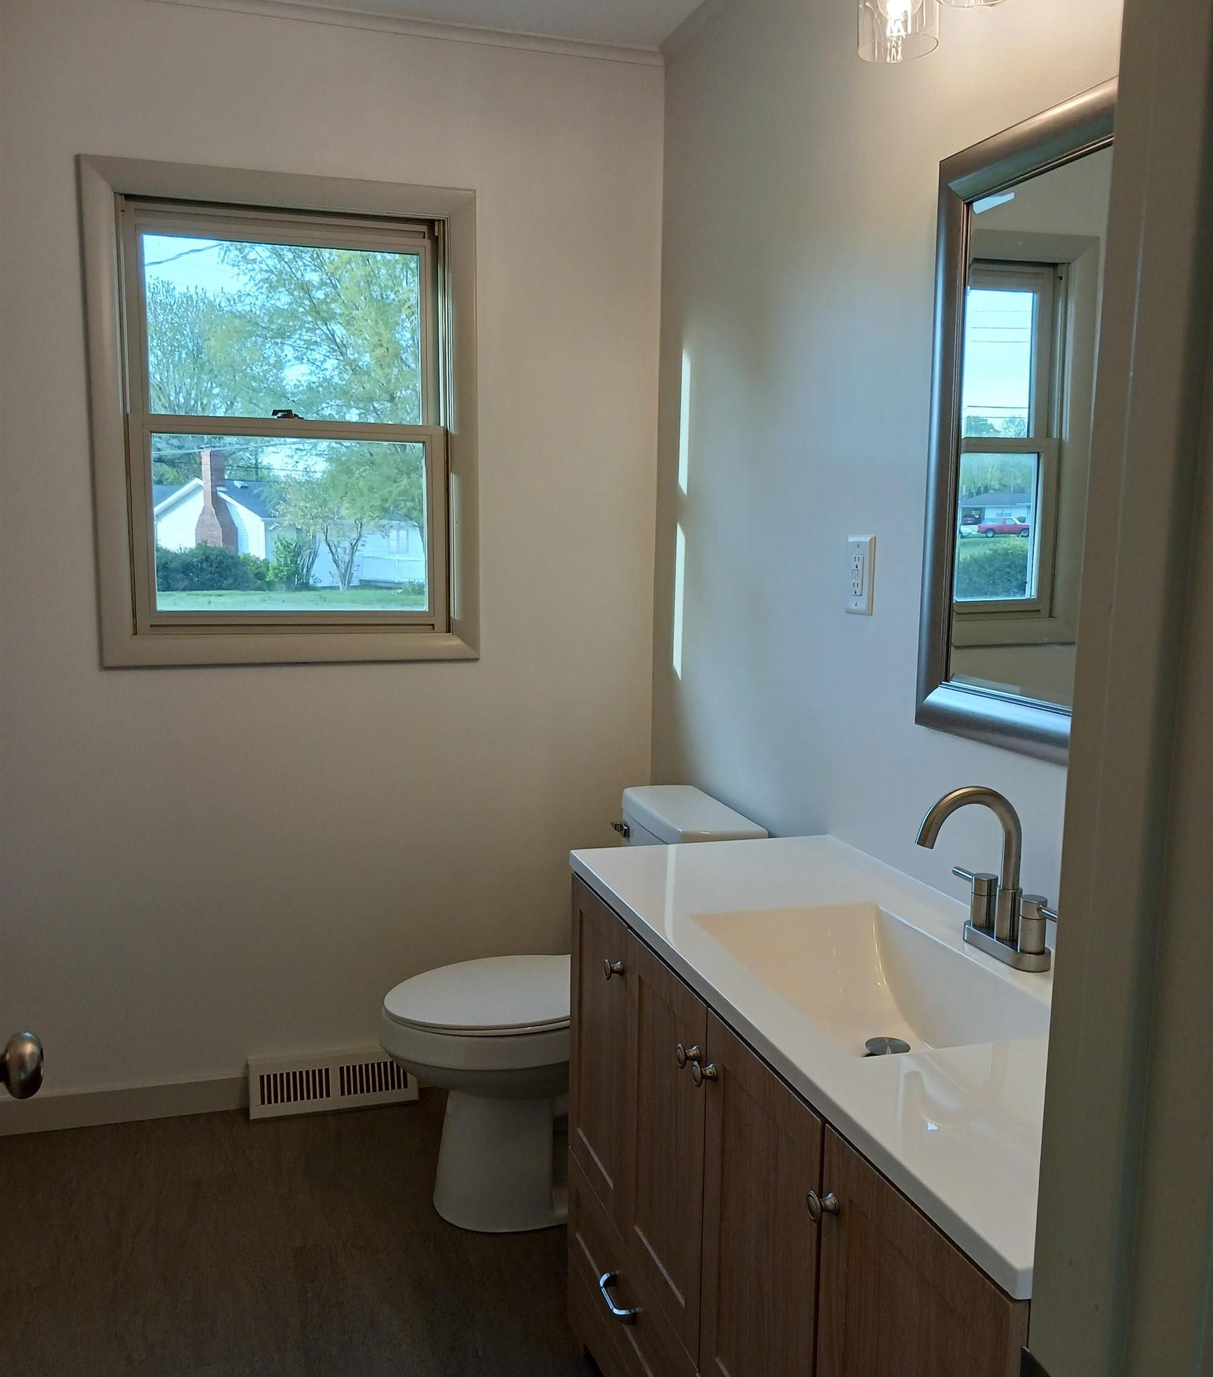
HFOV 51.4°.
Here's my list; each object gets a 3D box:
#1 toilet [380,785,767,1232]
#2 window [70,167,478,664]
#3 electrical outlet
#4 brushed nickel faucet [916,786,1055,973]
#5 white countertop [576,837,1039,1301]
[{"bbox_3d":[-0.105,0.649,2.620,0.730,0.772,0.460,-2,8,-17],"label":"toilet"},{"bbox_3d":[-0.701,-0.585,2.810,0.828,1.060,0.090,-2,8,-17],"label":"window"},{"bbox_3d":[0.420,-0.188,2.094,0.009,0.128,0.084,-2,8,-17],"label":"electrical outlet"},{"bbox_3d":[0.464,0.231,1.591,0.172,0.220,0.215,-2,8,-17],"label":"brushed nickel faucet"},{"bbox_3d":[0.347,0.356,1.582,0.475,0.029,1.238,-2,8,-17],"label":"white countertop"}]

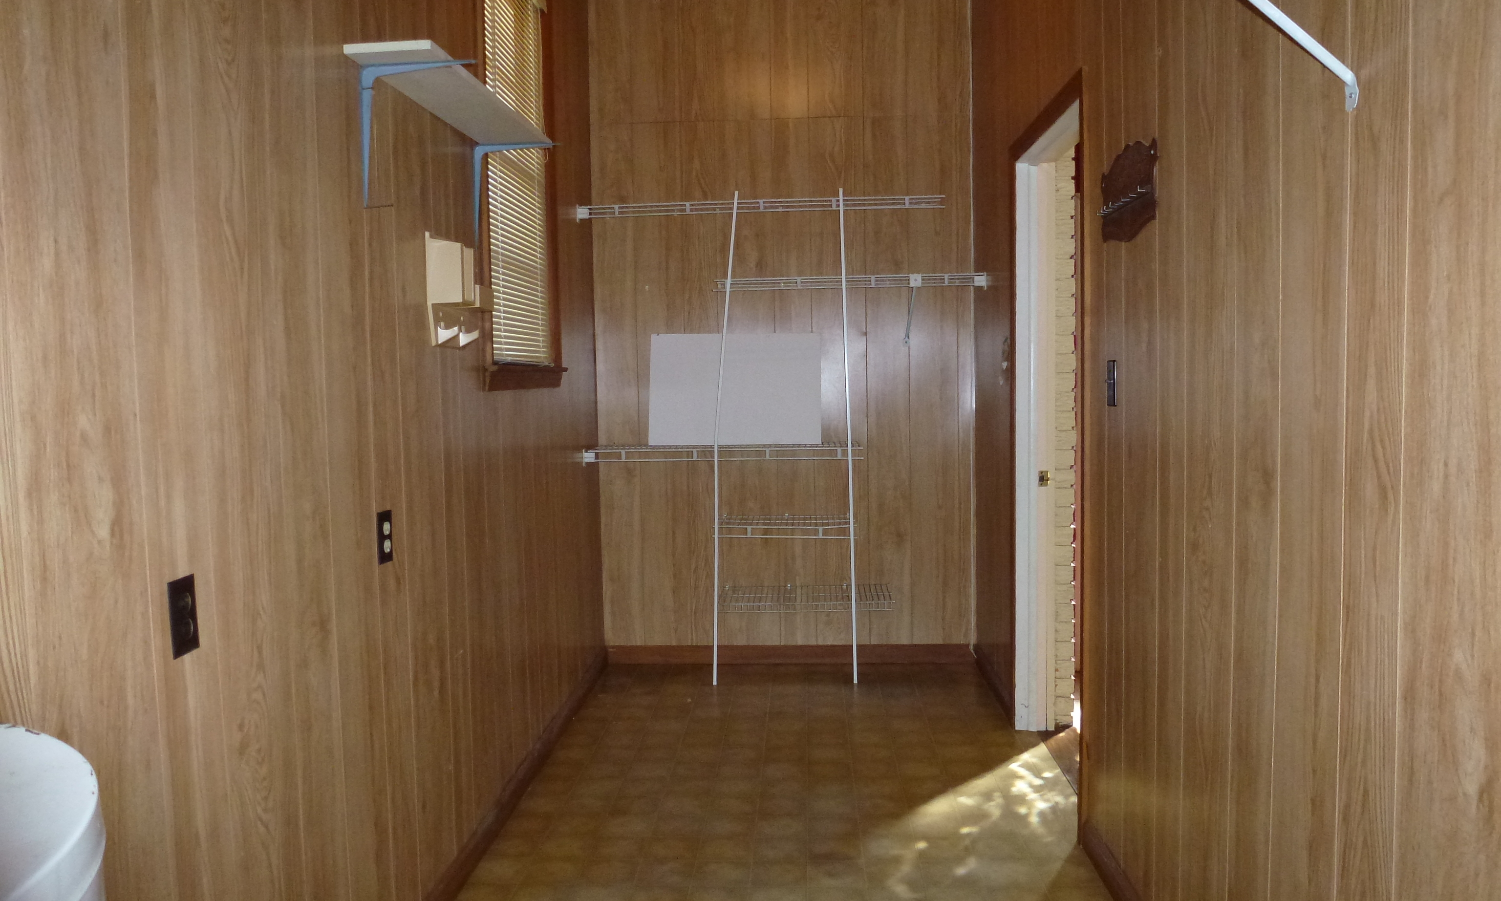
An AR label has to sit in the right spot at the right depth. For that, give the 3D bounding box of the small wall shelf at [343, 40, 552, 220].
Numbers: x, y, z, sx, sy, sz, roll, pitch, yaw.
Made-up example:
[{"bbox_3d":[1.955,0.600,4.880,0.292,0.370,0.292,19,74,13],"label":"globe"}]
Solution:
[{"bbox_3d":[-0.673,-0.696,2.527,0.247,0.311,0.860,-1,4,3],"label":"small wall shelf"}]

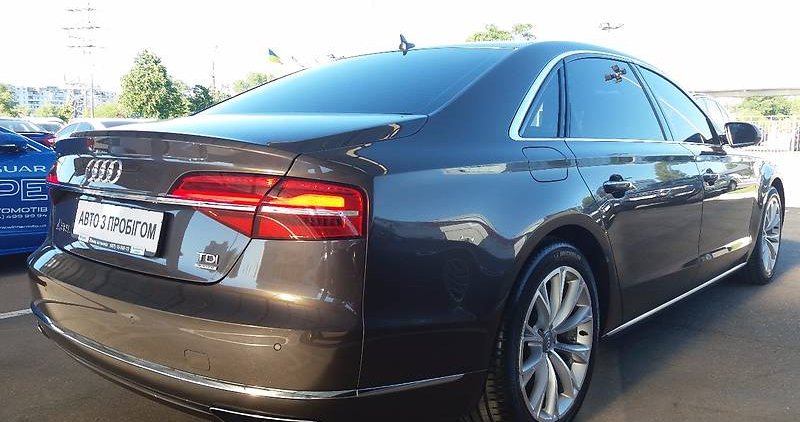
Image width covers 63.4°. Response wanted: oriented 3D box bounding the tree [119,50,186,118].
[{"bbox_3d":[-13.773,-6.009,35.783,3.800,5.861,3.800,-3,7,-21],"label":"tree"}]

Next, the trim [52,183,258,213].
[{"bbox_3d":[-0.830,-0.048,1.922,1.250,0.045,0.110,5,9,41],"label":"trim"}]

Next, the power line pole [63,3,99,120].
[{"bbox_3d":[-71.444,-30.828,143.332,8.200,31.000,3.500,-4,7,-26],"label":"power line pole"}]

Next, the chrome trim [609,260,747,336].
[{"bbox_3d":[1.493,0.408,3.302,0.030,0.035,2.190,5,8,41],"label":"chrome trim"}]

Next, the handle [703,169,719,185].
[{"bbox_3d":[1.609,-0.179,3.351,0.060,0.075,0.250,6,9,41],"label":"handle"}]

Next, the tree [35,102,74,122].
[{"bbox_3d":[-58.745,-15.011,109.704,6.800,7.200,6.500,-4,7,-28],"label":"tree"}]

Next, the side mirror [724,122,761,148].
[{"bbox_3d":[1.921,-0.422,3.608,0.215,0.150,0.130,5,9,41],"label":"side mirror"}]

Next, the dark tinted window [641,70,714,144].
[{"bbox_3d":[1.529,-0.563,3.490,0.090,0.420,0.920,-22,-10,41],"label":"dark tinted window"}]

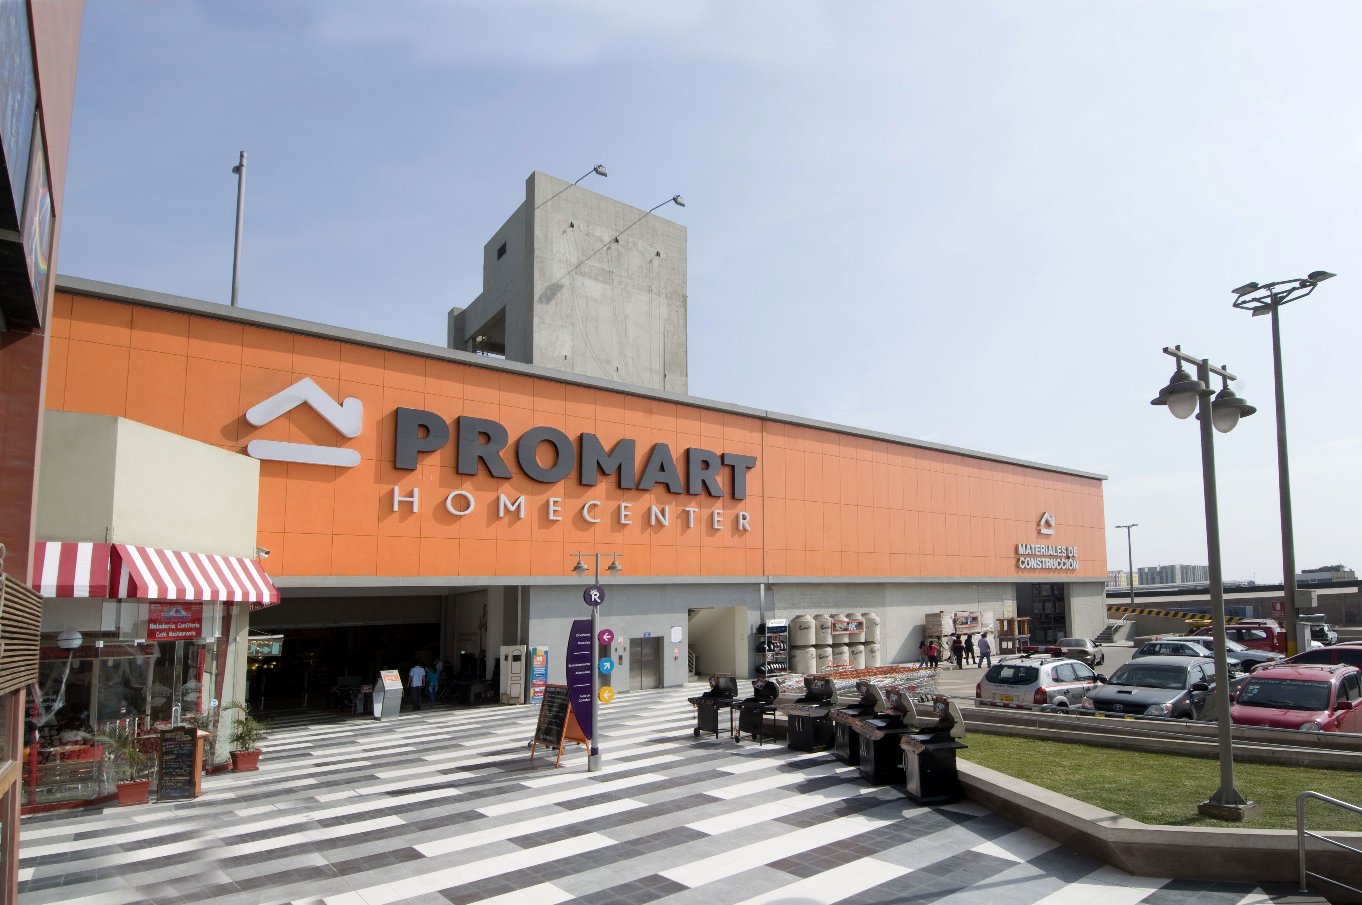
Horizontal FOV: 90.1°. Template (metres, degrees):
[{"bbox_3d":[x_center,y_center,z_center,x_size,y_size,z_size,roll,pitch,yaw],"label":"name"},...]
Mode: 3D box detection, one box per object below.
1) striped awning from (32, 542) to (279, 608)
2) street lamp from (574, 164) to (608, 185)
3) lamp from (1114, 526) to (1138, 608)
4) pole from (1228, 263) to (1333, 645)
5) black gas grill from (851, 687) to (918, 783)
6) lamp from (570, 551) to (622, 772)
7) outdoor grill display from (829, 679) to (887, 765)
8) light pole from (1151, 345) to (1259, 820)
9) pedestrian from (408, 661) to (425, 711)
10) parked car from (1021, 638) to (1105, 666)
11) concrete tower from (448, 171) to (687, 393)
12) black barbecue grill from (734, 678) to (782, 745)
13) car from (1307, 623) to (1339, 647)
[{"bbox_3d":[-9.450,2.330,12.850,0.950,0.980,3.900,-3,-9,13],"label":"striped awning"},{"bbox_3d":[-4.021,-12.212,29.961,0.500,0.700,2.000,7,-13,-35],"label":"street lamp"},{"bbox_3d":[42.103,11.364,64.000,2.000,9.400,0.400,5,-10,-35],"label":"lamp"},{"bbox_3d":[22.018,0.873,24.800,1.900,14.200,2.500,5,-10,-35],"label":"pole"},{"bbox_3d":[3.055,4.241,10.250,0.800,1.420,1.220,-1,-8,3],"label":"black gas grill"},{"bbox_3d":[-1.514,3.720,12.100,0.950,3.950,0.300,5,-10,-35],"label":"lamp"},{"bbox_3d":[3.315,5.092,12.930,0.720,1.420,1.280,0,-11,-8],"label":"outdoor grill display"},{"bbox_3d":[5.498,1.351,7.050,1.750,4.750,0.600,5,-10,-35],"label":"light pole"},{"bbox_3d":[-9.773,8.656,25.257,0.550,1.720,0.350,4,-12,-25],"label":"pedestrian"},{"bbox_3d":[19.970,9.950,34.000,1.720,1.420,4.400,-8,-11,39],"label":"parked car"},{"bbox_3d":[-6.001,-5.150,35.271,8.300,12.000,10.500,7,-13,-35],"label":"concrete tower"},{"bbox_3d":[1.693,5.765,15.224,0.680,1.380,1.120,9,-15,-41],"label":"black barbecue grill"},{"bbox_3d":[41.500,11.900,44.300,4.200,1.520,1.720,5,-10,-35],"label":"car"}]

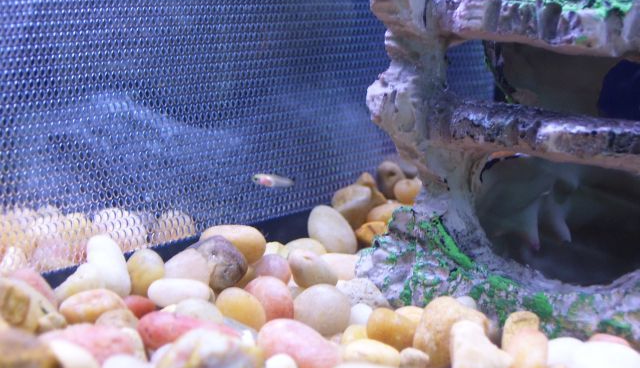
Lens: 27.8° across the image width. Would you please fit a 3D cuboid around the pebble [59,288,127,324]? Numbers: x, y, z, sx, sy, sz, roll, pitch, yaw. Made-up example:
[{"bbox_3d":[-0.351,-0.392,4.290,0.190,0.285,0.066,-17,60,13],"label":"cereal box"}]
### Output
[{"bbox_3d":[-0.071,0.038,0.405,0.021,0.011,0.015,-4,10,5],"label":"pebble"}]

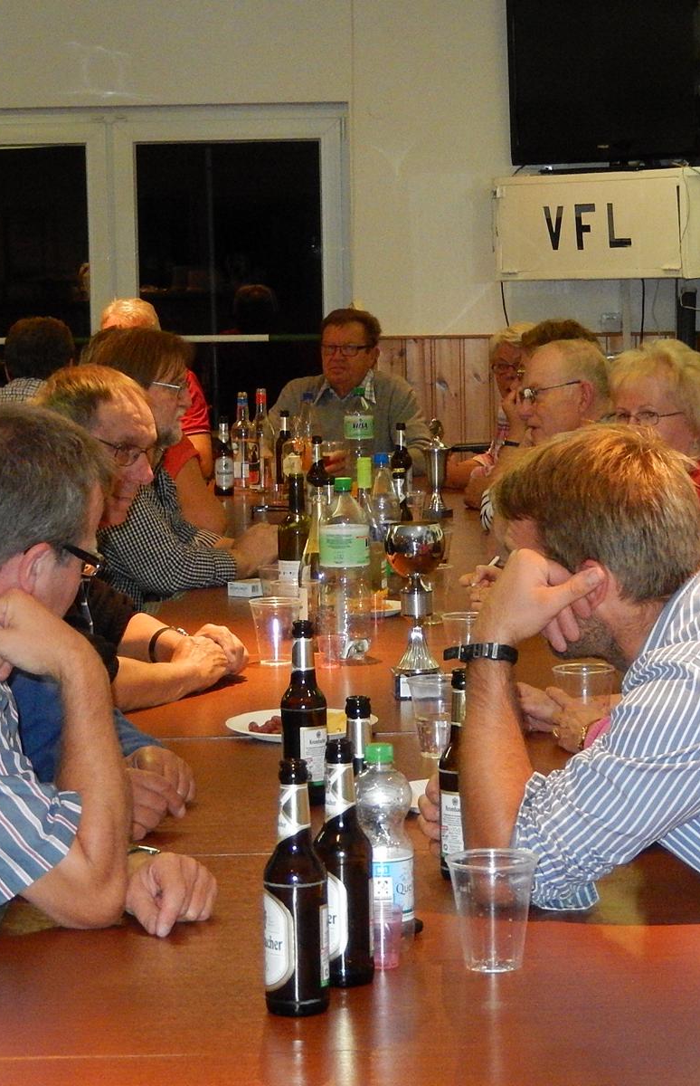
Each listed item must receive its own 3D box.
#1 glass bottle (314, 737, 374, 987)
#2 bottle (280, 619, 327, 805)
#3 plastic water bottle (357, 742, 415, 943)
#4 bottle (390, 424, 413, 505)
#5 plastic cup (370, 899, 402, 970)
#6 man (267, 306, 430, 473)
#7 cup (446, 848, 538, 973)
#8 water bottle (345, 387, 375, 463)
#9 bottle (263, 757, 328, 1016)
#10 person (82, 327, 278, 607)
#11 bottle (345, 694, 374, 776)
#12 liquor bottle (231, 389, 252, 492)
[{"bbox_3d":[-0.007,0.314,2.995,0.061,0.237,0.061,-1,5,0],"label":"glass bottle"},{"bbox_3d":[-0.059,0.220,4.012,0.061,0.236,0.061,-1,5,0],"label":"bottle"},{"bbox_3d":[0.037,0.312,3.192,0.064,0.202,0.064,-1,5,0],"label":"plastic water bottle"},{"bbox_3d":[0.159,-0.250,9.320,0.062,0.236,0.062,-1,5,0],"label":"bottle"},{"bbox_3d":[0.033,0.393,3.051,0.039,0.060,0.039,-1,5,0],"label":"plastic cup"},{"bbox_3d":[-0.001,-0.061,9.482,0.540,1.320,0.560,0,5,3],"label":"man"},{"bbox_3d":[0.141,0.365,3.018,0.091,0.110,0.091,-1,5,0],"label":"cup"},{"bbox_3d":[0.033,-0.317,9.359,0.089,0.320,0.089,-1,5,0],"label":"water bottle"},{"bbox_3d":[-0.052,0.325,2.883,0.061,0.237,0.061,-1,5,0],"label":"bottle"},{"bbox_3d":[-0.457,0.211,6.494,0.640,1.320,0.520,0,5,3],"label":"person"},{"bbox_3d":[0.012,0.282,3.276,0.061,0.236,0.061,-1,5,0],"label":"bottle"},{"bbox_3d":[-0.353,-0.340,10.099,0.075,0.316,0.075,-1,5,-2],"label":"liquor bottle"}]

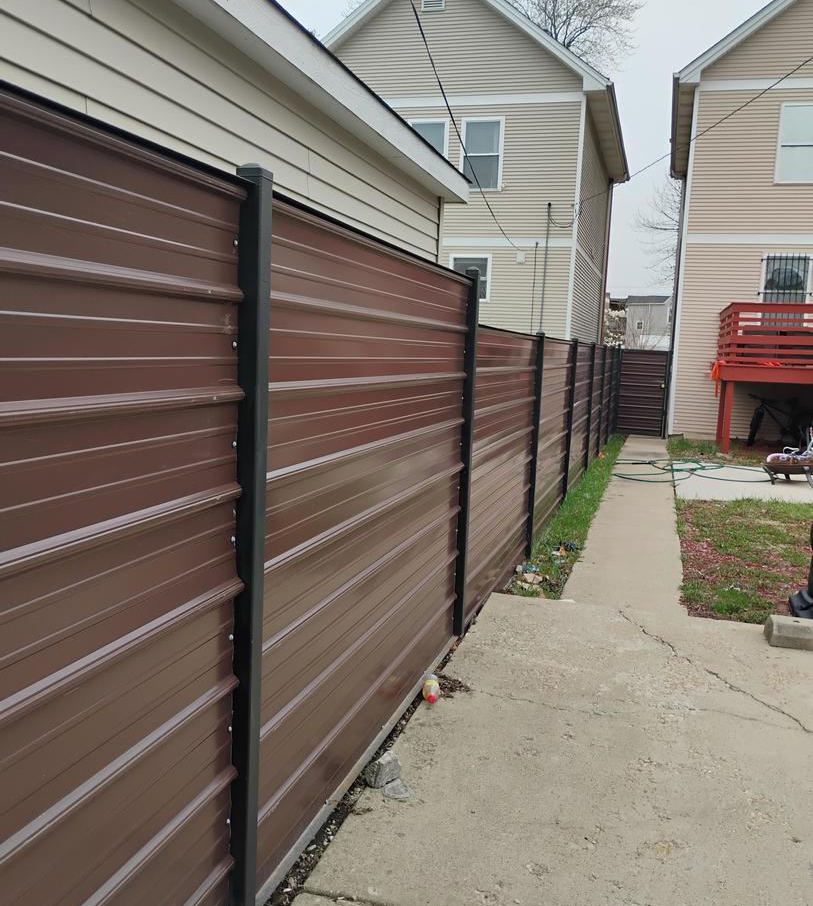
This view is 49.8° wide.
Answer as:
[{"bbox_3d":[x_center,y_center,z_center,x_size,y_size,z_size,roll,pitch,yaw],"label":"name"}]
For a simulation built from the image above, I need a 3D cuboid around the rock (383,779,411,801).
[{"bbox_3d":[-0.037,1.123,2.927,0.086,0.035,0.074,1,7,-14],"label":"rock"}]

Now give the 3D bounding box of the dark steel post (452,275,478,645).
[{"bbox_3d":[0.293,0.011,4.407,0.066,1.862,0.066,4,7,16],"label":"dark steel post"}]

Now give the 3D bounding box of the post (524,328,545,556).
[{"bbox_3d":[0.985,-0.050,6.758,0.066,1.787,0.066,4,7,16],"label":"post"}]

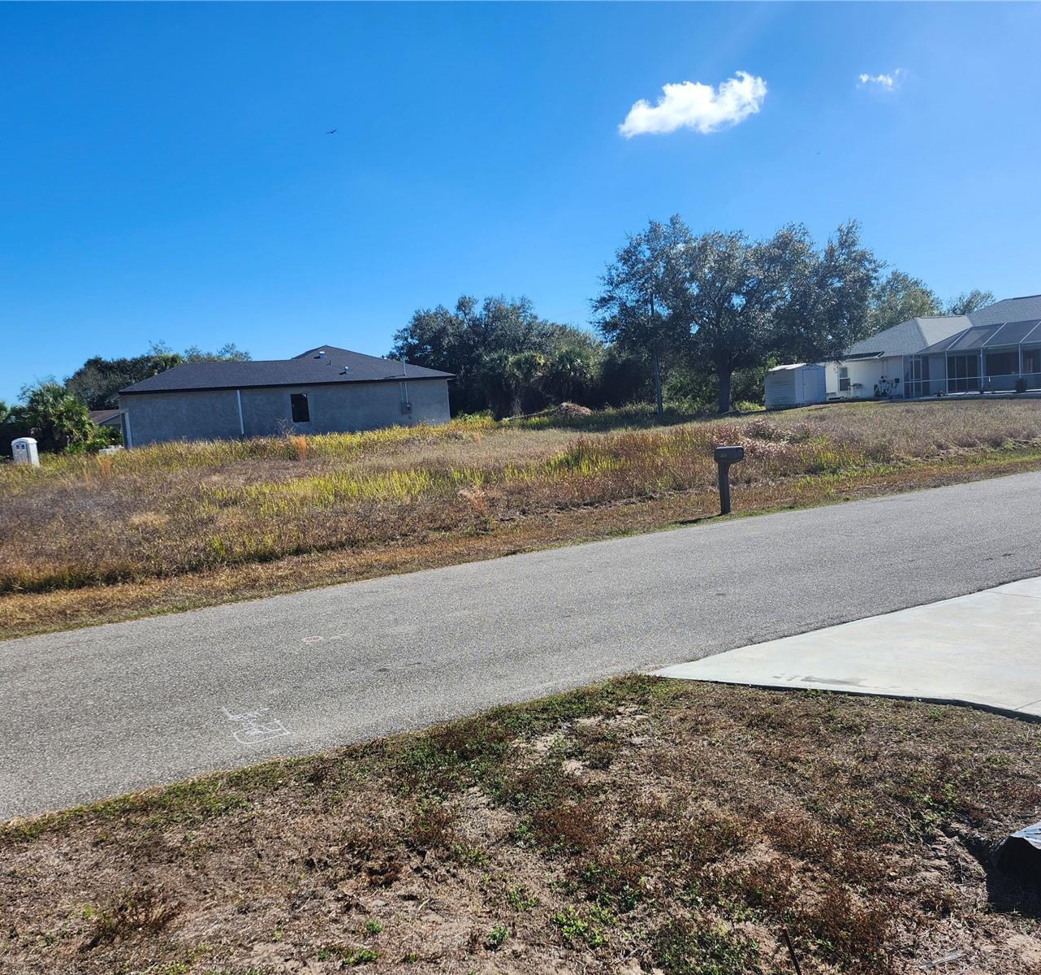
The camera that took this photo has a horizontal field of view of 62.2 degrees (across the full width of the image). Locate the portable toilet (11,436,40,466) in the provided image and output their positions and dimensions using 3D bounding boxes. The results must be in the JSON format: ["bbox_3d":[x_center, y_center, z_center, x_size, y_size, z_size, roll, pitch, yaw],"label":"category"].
[{"bbox_3d":[-34.703,-2.289,60.609,1.170,2.310,1.200,-5,5,-6],"label":"portable toilet"}]

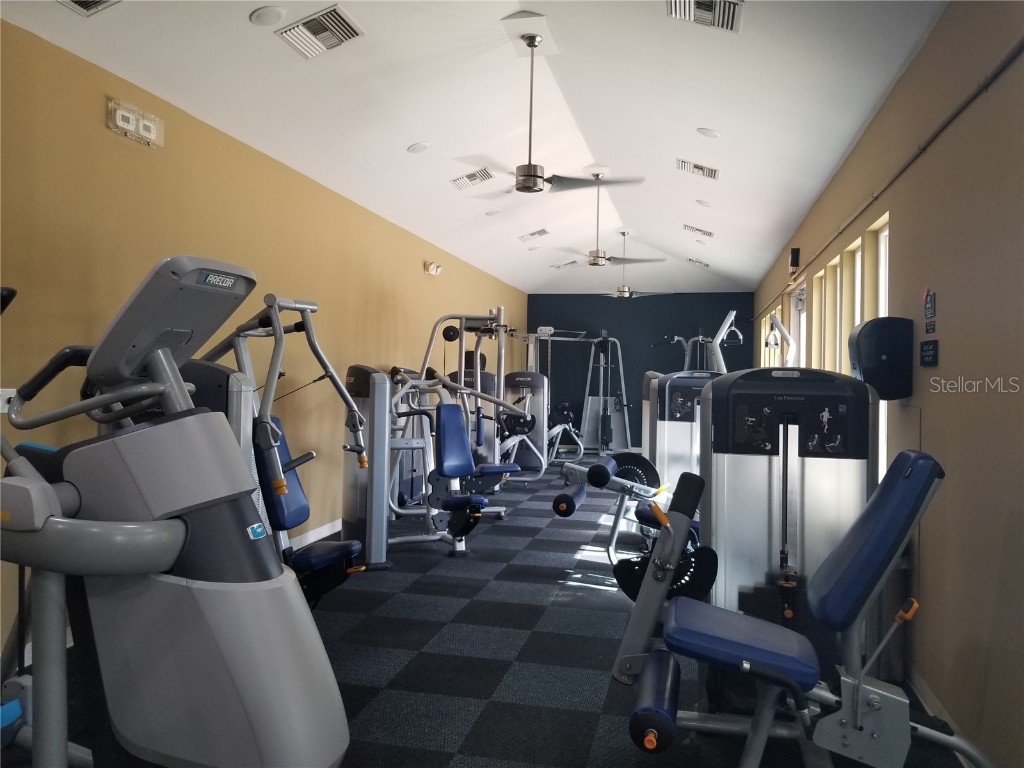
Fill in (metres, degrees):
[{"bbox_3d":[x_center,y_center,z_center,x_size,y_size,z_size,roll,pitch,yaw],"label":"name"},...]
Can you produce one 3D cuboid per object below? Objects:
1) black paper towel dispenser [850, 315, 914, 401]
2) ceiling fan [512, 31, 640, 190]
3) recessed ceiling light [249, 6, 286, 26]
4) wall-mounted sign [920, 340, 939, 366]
[{"bbox_3d":[1.866,-0.126,3.930,0.260,0.410,0.300,1,0,13],"label":"black paper towel dispenser"},{"bbox_3d":[0.140,-1.767,5.021,1.400,1.030,1.340,1,0,13],"label":"ceiling fan"},{"bbox_3d":[-1.309,-1.956,4.107,0.187,0.025,0.187,-16,-4,13],"label":"recessed ceiling light"},{"bbox_3d":[1.890,-0.135,3.493,0.012,0.116,0.262,1,0,13],"label":"wall-mounted sign"}]

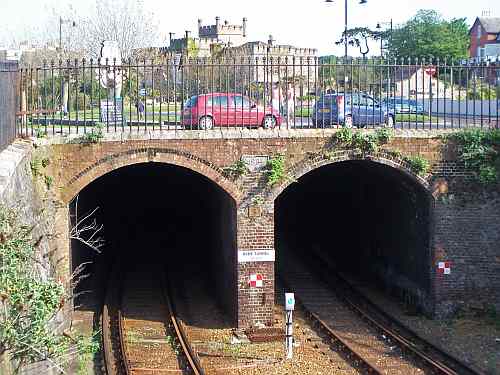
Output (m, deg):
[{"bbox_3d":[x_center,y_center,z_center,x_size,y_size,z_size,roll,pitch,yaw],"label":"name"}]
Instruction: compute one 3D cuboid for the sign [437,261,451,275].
[{"bbox_3d":[5.296,2.202,29.814,0.330,0.330,0.030,-1,5,-11],"label":"sign"}]

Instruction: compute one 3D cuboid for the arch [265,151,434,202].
[{"bbox_3d":[2.645,-0.367,29.382,4.513,1.382,0.550,-1,5,-11],"label":"arch"}]

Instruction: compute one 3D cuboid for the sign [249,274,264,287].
[{"bbox_3d":[0.174,2.458,28.829,0.340,0.330,0.030,-1,5,-11],"label":"sign"}]

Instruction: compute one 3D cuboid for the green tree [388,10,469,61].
[{"bbox_3d":[22.764,-17.216,140.000,10.200,10.800,9.500,0,5,9],"label":"green tree"}]

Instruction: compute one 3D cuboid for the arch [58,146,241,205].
[{"bbox_3d":[-2.537,-0.329,28.368,4.665,1.488,0.550,-1,5,-11],"label":"arch"}]

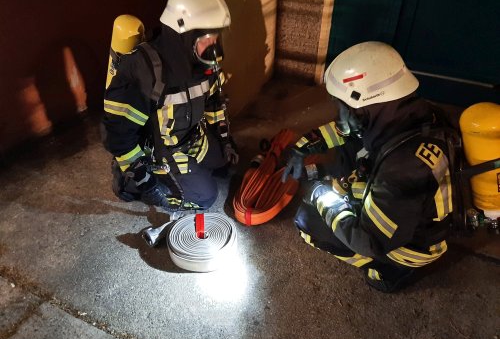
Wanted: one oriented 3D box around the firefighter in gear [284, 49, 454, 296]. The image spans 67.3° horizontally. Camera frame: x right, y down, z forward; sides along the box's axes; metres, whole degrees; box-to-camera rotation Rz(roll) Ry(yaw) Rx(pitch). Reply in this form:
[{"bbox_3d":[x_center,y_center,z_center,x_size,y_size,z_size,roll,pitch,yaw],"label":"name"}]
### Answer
[{"bbox_3d":[0.445,-0.005,1.602,0.790,1.070,0.580,20,40,26],"label":"firefighter in gear"}]

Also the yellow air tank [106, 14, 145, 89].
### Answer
[{"bbox_3d":[-0.660,-0.551,1.959,0.160,0.520,0.160,36,44,10],"label":"yellow air tank"}]

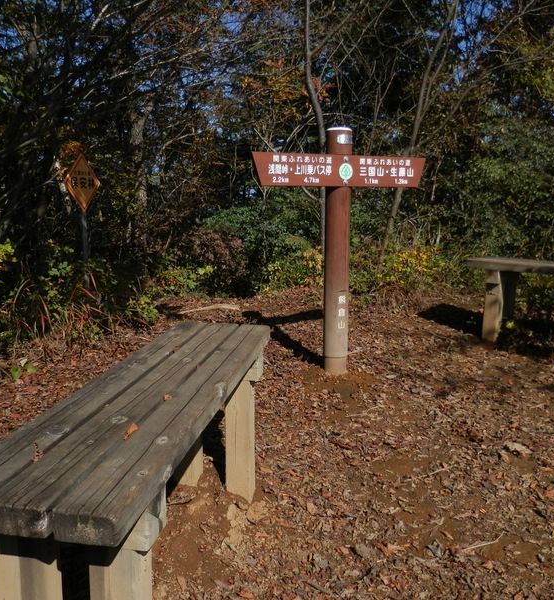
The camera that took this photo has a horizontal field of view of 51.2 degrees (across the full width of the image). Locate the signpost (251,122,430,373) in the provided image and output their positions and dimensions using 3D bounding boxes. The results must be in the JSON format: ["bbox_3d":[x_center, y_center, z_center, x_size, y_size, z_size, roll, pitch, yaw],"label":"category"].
[{"bbox_3d":[0.390,-0.287,3.766,1.251,1.605,0.187,-6,13,-25],"label":"signpost"}]

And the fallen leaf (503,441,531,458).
[{"bbox_3d":[1.162,0.721,2.792,0.128,0.035,0.099,0,12,0],"label":"fallen leaf"}]

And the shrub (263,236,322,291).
[{"bbox_3d":[0.175,-0.453,6.895,0.719,0.621,0.591,0,12,0],"label":"shrub"}]

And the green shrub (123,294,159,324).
[{"bbox_3d":[-1.261,0.074,5.418,0.335,0.256,0.276,0,12,0],"label":"green shrub"}]

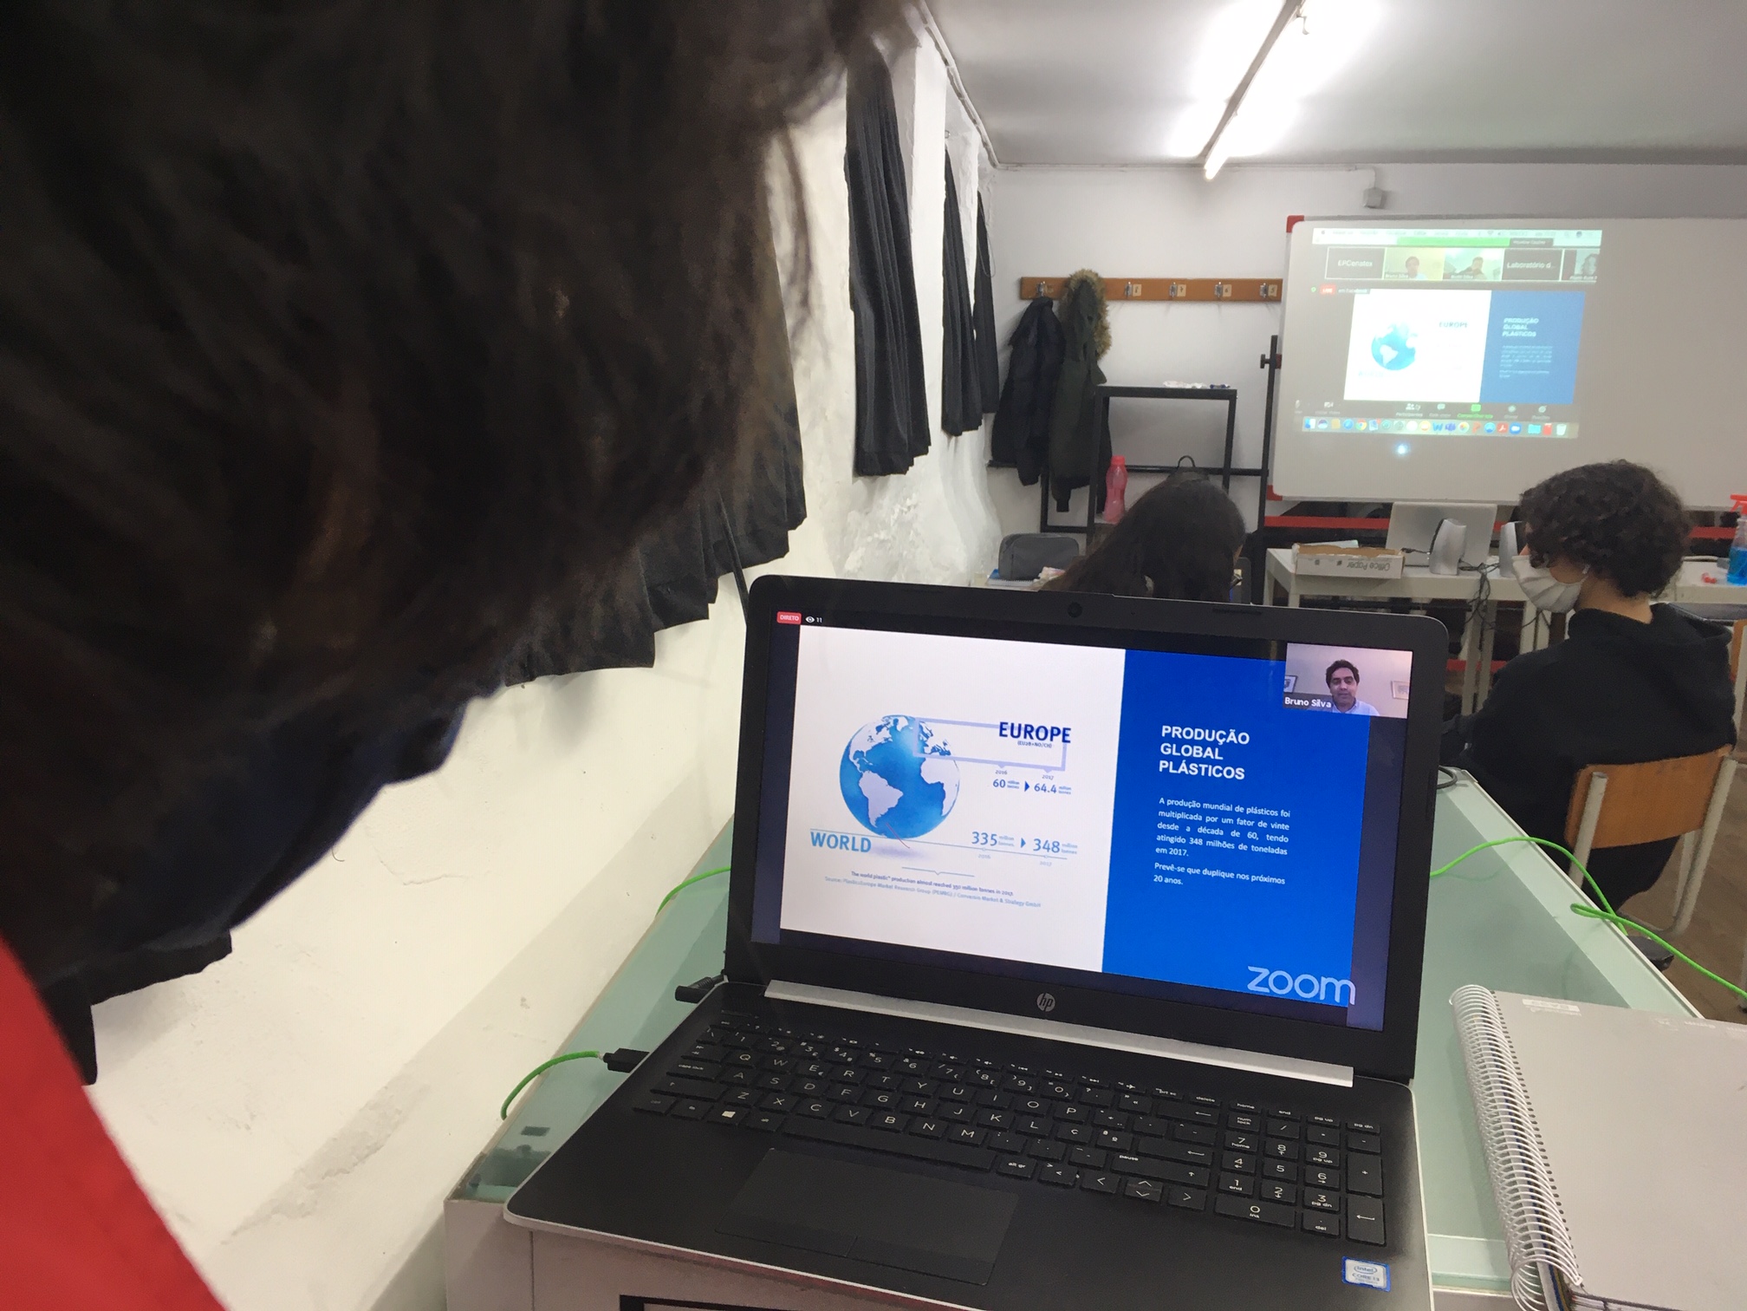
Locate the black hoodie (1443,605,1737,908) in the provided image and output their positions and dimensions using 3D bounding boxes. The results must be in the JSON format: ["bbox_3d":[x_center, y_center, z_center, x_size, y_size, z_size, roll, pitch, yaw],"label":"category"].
[{"bbox_3d":[1.234,0.165,2.671,0.520,0.580,0.450,-5,13,-25],"label":"black hoodie"}]

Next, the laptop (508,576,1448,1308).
[{"bbox_3d":[0.066,0.118,0.683,0.377,0.256,0.290,5,13,17],"label":"laptop"}]

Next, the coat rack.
[{"bbox_3d":[1.174,-1.543,6.181,1.090,0.095,0.070,2,12,7],"label":"coat rack"}]

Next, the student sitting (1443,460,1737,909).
[{"bbox_3d":[1.187,0.258,2.787,0.520,1.250,0.660,-5,13,-25],"label":"student sitting"}]

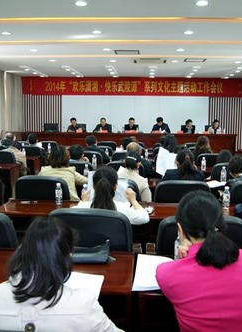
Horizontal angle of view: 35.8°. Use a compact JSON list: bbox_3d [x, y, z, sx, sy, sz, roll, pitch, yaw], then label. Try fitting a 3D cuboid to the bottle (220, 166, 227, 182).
[{"bbox_3d":[1.213,0.103,4.420,0.066,0.190,0.066,1,7,4],"label":"bottle"}]

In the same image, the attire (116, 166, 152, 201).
[{"bbox_3d":[0.134,0.291,4.000,0.440,0.550,0.420,1,7,4],"label":"attire"}]

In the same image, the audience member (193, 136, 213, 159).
[{"bbox_3d":[1.622,0.063,7.361,0.470,1.250,0.700,1,7,6],"label":"audience member"}]

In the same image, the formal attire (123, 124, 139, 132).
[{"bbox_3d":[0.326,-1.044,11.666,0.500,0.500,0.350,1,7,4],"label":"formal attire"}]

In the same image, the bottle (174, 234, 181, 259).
[{"bbox_3d":[0.349,0.465,2.200,0.063,0.207,0.063,0,7,4],"label":"bottle"}]

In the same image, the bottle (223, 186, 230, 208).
[{"bbox_3d":[1.013,0.299,3.562,0.063,0.207,0.063,0,7,4],"label":"bottle"}]

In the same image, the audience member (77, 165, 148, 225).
[{"bbox_3d":[-0.046,0.571,2.722,0.530,1.140,0.720,1,7,4],"label":"audience member"}]

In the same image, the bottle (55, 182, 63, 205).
[{"bbox_3d":[-0.618,0.276,3.751,0.063,0.207,0.063,0,7,4],"label":"bottle"}]

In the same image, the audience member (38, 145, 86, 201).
[{"bbox_3d":[-0.591,0.376,3.906,0.500,1.200,0.720,2,7,9],"label":"audience member"}]

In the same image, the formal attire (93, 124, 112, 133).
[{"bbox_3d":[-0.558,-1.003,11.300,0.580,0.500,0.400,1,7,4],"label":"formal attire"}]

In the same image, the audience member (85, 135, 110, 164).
[{"bbox_3d":[-0.471,0.004,7.003,0.500,1.180,0.680,1,7,4],"label":"audience member"}]

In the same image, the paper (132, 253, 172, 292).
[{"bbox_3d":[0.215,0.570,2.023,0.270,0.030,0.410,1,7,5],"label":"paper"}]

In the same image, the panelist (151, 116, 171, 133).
[{"bbox_3d":[1.243,-0.909,11.620,0.560,1.200,0.680,1,7,4],"label":"panelist"}]

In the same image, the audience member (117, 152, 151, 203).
[{"bbox_3d":[0.156,0.435,4.505,0.480,1.210,0.720,1,7,6],"label":"audience member"}]

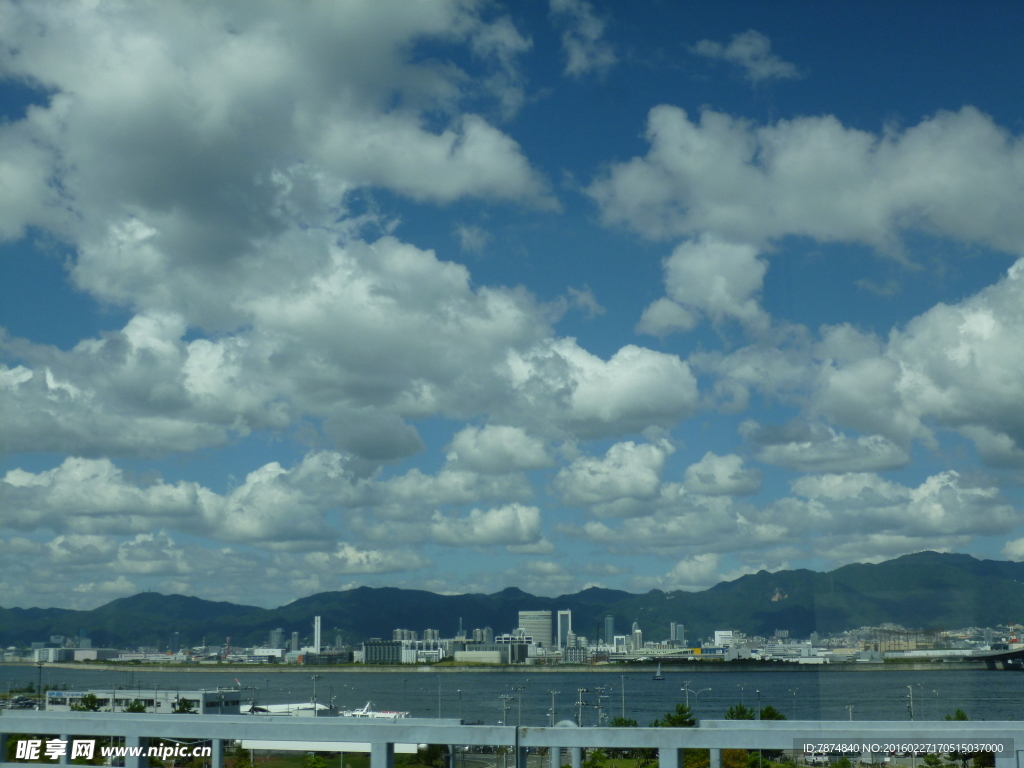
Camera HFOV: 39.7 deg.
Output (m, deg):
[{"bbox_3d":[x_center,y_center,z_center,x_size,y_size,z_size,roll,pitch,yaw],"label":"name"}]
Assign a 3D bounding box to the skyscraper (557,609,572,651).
[{"bbox_3d":[125.040,590.250,3364.740,31.000,101.700,30.000,0,-11,0],"label":"skyscraper"}]

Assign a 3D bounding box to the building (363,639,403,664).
[{"bbox_3d":[-131.220,276.480,1460.810,39.000,24.100,22.000,0,-11,0],"label":"building"}]

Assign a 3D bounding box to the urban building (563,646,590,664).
[{"bbox_3d":[67.540,284.920,1488.840,25.000,18.300,18.000,0,-11,0],"label":"urban building"}]

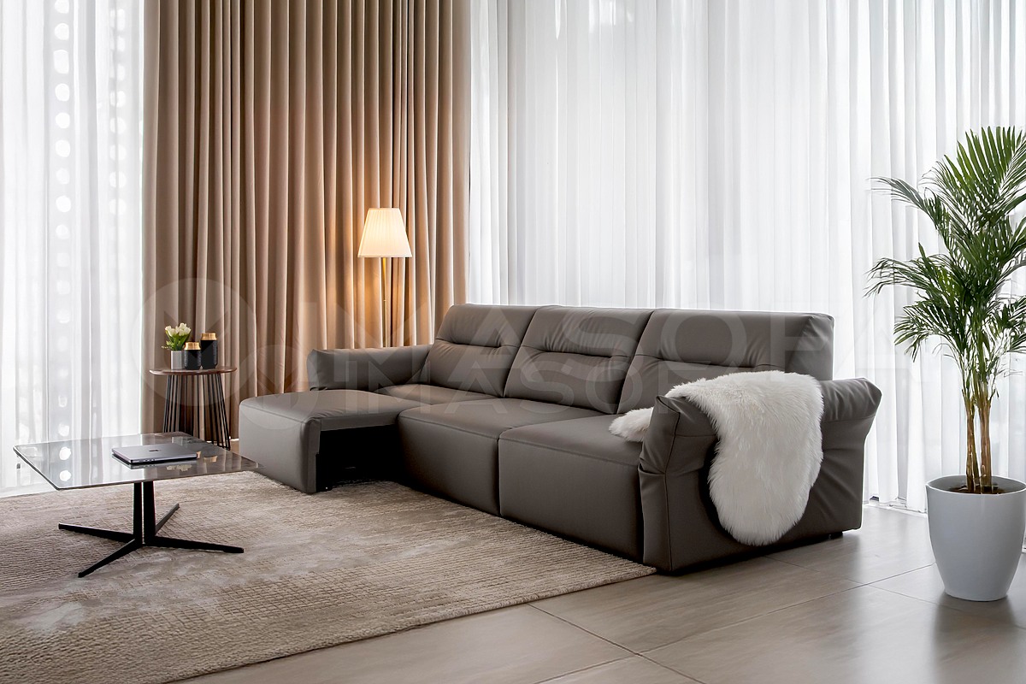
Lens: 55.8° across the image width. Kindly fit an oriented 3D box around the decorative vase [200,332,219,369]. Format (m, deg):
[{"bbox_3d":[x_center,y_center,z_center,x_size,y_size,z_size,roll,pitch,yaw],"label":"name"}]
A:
[{"bbox_3d":[-1.972,0.058,6.304,0.106,0.235,0.106,-2,4,-35],"label":"decorative vase"}]

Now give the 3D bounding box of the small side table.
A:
[{"bbox_3d":[-2.069,0.438,6.287,0.541,0.526,0.541,-2,4,-35],"label":"small side table"}]

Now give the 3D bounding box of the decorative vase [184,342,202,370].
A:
[{"bbox_3d":[-2.056,0.093,6.221,0.105,0.173,0.105,-2,4,-35],"label":"decorative vase"}]

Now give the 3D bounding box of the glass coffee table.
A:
[{"bbox_3d":[-1.581,0.645,4.023,0.711,0.350,1.154,-2,4,-35],"label":"glass coffee table"}]

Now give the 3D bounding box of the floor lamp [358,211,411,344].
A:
[{"bbox_3d":[-0.905,-0.131,6.860,0.384,1.604,0.384,-2,4,-35],"label":"floor lamp"}]

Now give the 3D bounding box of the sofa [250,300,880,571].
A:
[{"bbox_3d":[-0.092,0.302,4.905,1.669,0.942,3.409,-2,4,-35],"label":"sofa"}]

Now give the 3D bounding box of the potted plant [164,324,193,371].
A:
[{"bbox_3d":[-2.186,0.025,6.304,0.170,0.300,0.165,-2,4,-35],"label":"potted plant"}]

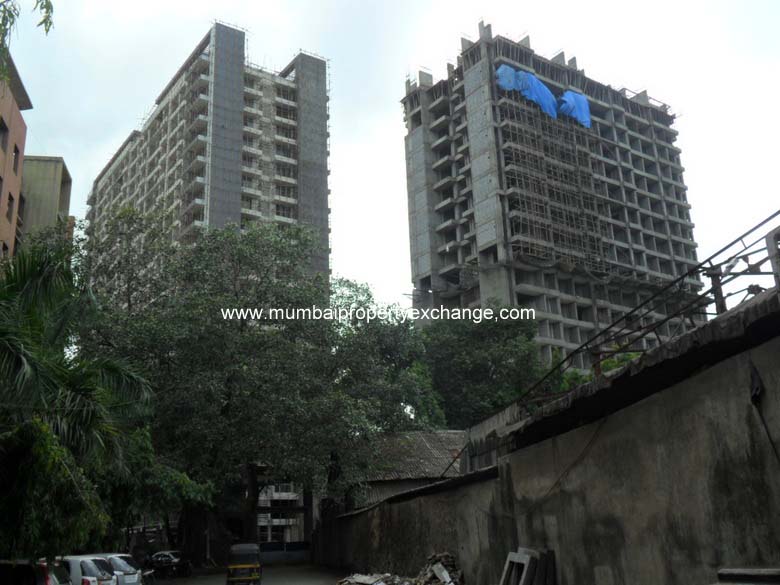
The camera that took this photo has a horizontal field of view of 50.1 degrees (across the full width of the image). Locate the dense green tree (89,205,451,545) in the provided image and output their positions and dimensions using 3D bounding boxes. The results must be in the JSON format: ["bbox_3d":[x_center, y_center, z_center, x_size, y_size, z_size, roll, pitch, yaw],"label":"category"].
[{"bbox_3d":[-5.822,4.663,38.983,16.500,17.944,14.500,0,-17,-8],"label":"dense green tree"}]

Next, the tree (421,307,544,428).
[{"bbox_3d":[6.179,9.418,55.330,9.200,17.657,8.500,-4,-17,6],"label":"tree"}]

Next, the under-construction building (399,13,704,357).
[{"bbox_3d":[23.827,2.205,114.407,36.500,65.174,20.200,10,-21,-35],"label":"under-construction building"}]

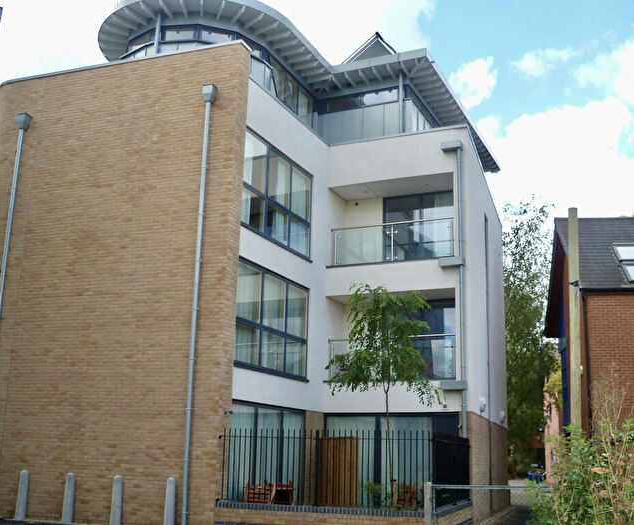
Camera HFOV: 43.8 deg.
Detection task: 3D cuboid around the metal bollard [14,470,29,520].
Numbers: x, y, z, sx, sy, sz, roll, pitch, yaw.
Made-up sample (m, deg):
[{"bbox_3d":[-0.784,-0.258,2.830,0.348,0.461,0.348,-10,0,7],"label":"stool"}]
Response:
[{"bbox_3d":[-5.884,4.674,15.843,0.200,0.950,0.200,-4,-15,20],"label":"metal bollard"}]

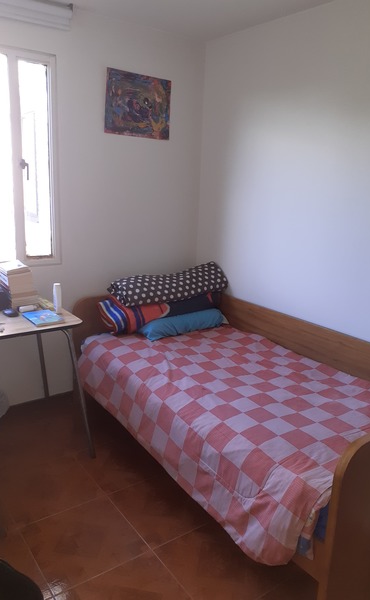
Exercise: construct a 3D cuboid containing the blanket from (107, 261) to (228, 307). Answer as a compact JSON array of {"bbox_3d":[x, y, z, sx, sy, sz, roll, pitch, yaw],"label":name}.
[{"bbox_3d":[-0.101,-0.129,3.109,0.802,0.179,0.260,-13,20,-31],"label":"blanket"}]

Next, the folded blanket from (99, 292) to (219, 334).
[{"bbox_3d":[-0.165,0.047,3.206,0.824,0.214,0.275,-8,18,-32],"label":"folded blanket"}]

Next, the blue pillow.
[{"bbox_3d":[-0.020,0.124,3.126,0.657,0.142,0.238,-10,19,-39],"label":"blue pillow"}]

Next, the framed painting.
[{"bbox_3d":[-0.292,-1.241,2.995,0.468,0.376,0.022,-6,17,-35],"label":"framed painting"}]

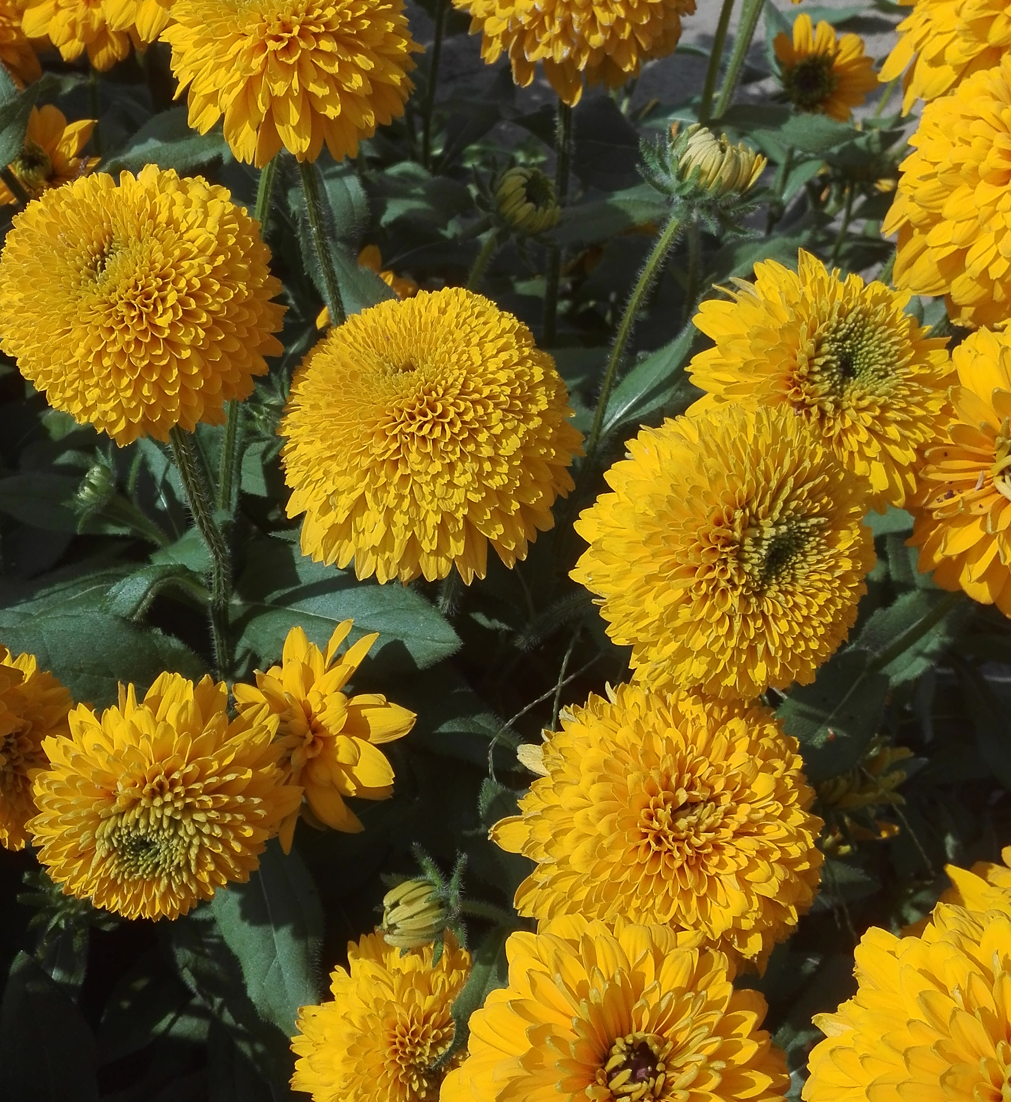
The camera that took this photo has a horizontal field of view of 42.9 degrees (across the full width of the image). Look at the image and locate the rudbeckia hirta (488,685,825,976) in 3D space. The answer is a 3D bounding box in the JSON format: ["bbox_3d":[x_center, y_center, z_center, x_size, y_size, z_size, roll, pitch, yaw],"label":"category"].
[{"bbox_3d":[0.044,0.079,0.370,0.090,0.058,0.085,0,74,-6],"label":"rudbeckia hirta"}]

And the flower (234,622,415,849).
[{"bbox_3d":[-0.058,0.058,0.410,0.058,0.034,0.068,0,73,-6],"label":"flower"}]

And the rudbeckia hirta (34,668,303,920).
[{"bbox_3d":[-0.106,0.077,0.403,0.080,0.080,0.042,0,9,-5],"label":"rudbeckia hirta"}]

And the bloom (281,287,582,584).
[{"bbox_3d":[-0.021,-0.033,0.362,0.088,0.062,0.088,0,56,11],"label":"bloom"}]

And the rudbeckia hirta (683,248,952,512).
[{"bbox_3d":[0.096,-0.051,0.390,0.082,0.045,0.082,0,85,-15],"label":"rudbeckia hirta"}]

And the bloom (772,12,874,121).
[{"bbox_3d":[0.147,-0.222,0.594,0.047,0.047,0.019,0,15,28],"label":"bloom"}]

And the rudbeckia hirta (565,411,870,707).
[{"bbox_3d":[0.065,0.000,0.385,0.092,0.064,0.088,0,87,-26],"label":"rudbeckia hirta"}]

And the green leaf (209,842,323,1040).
[{"bbox_3d":[-0.079,0.124,0.420,0.042,0.016,0.080,-9,67,-7],"label":"green leaf"}]

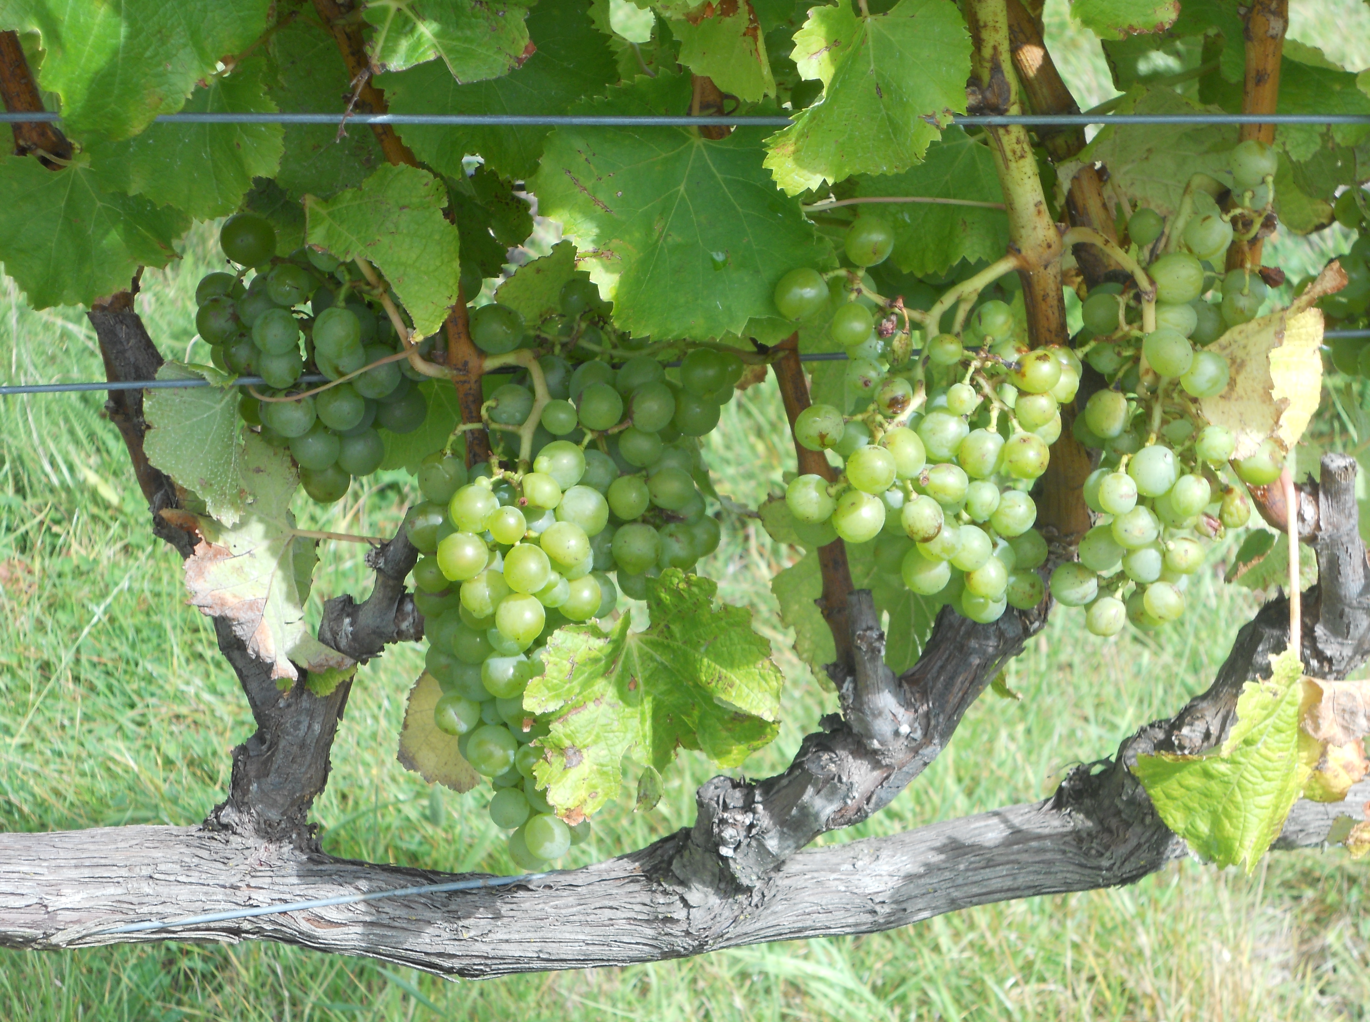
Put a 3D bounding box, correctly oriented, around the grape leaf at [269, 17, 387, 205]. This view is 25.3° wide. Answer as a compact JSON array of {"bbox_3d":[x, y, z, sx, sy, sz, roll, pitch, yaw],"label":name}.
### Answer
[{"bbox_3d":[-0.121,-0.134,1.005,0.047,0.065,0.024,0,-6,0],"label":"grape leaf"}]

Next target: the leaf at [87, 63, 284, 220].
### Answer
[{"bbox_3d":[-0.161,-0.121,0.985,0.064,0.053,0.024,0,-9,0],"label":"leaf"}]

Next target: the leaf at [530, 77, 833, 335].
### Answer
[{"bbox_3d":[-0.001,-0.099,0.990,0.098,0.088,0.028,0,-6,0],"label":"leaf"}]

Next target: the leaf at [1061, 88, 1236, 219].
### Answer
[{"bbox_3d":[0.156,-0.119,1.015,0.062,0.047,0.028,0,14,6],"label":"leaf"}]

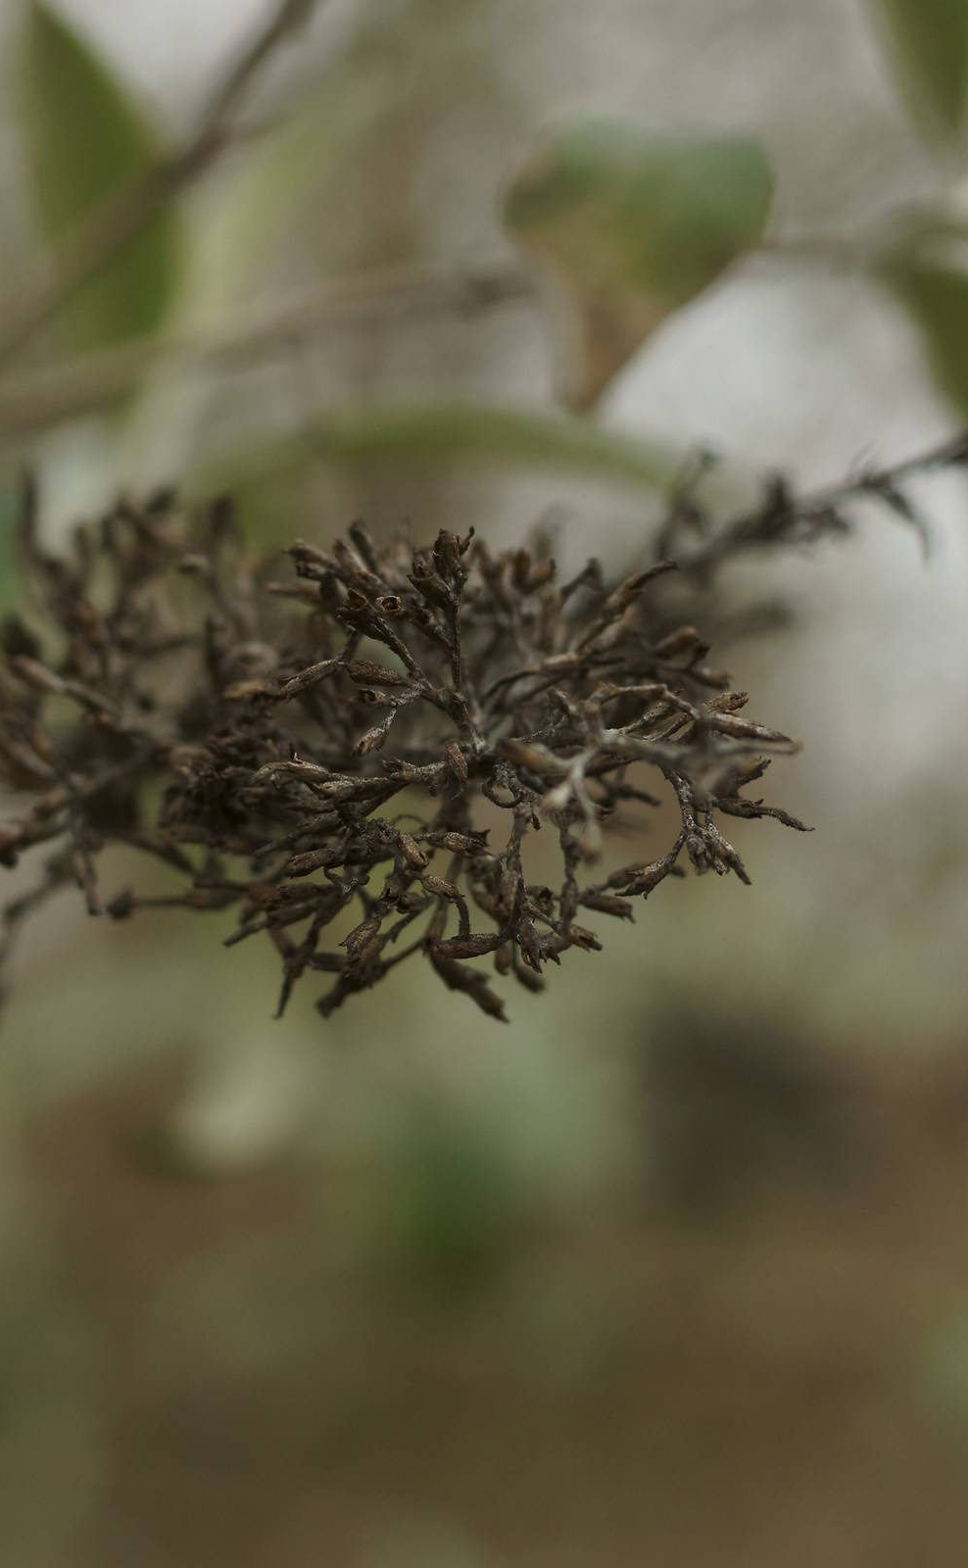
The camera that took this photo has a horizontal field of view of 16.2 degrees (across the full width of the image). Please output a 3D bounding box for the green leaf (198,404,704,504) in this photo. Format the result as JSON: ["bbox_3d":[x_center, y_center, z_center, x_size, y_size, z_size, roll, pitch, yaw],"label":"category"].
[{"bbox_3d":[-0.006,-0.053,0.550,0.083,0.017,0.025,0,3,0],"label":"green leaf"}]

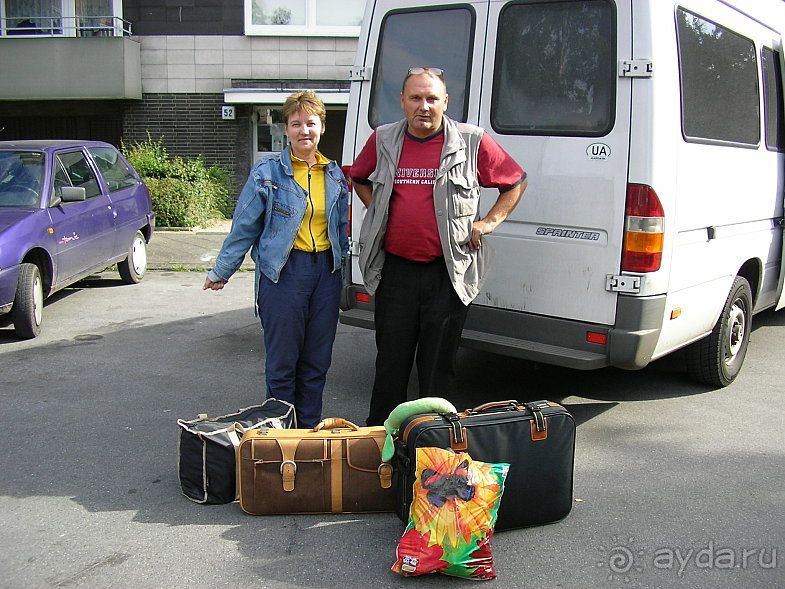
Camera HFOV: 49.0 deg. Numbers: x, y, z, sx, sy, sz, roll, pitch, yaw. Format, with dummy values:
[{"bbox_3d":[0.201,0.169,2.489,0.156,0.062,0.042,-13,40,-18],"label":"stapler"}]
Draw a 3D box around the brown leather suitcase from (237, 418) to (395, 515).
[{"bbox_3d":[-0.218,0.642,3.286,0.711,0.340,0.165,0,9,-5],"label":"brown leather suitcase"}]

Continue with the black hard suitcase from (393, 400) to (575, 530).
[{"bbox_3d":[0.337,0.619,3.124,0.647,0.447,0.180,-3,9,-22],"label":"black hard suitcase"}]

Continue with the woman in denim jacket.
[{"bbox_3d":[-0.495,-0.070,3.713,0.600,1.610,0.360,-1,9,-13],"label":"woman in denim jacket"}]

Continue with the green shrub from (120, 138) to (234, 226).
[{"bbox_3d":[-3.509,-1.845,14.200,1.900,1.420,1.350,1,9,0],"label":"green shrub"}]

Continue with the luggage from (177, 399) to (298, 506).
[{"bbox_3d":[-0.636,0.624,3.530,0.205,0.290,0.510,8,12,41],"label":"luggage"}]

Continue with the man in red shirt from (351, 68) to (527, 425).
[{"bbox_3d":[0.194,-0.107,3.707,0.740,1.700,0.400,2,9,6],"label":"man in red shirt"}]

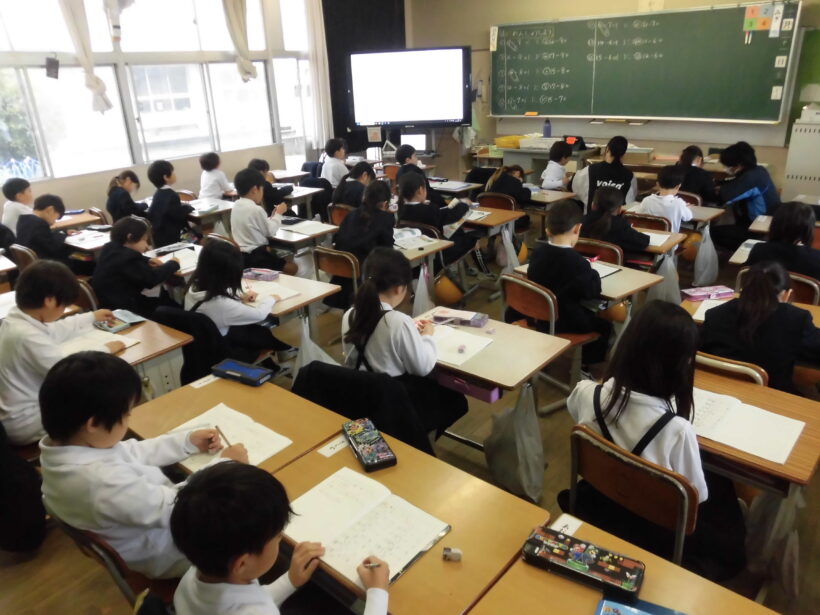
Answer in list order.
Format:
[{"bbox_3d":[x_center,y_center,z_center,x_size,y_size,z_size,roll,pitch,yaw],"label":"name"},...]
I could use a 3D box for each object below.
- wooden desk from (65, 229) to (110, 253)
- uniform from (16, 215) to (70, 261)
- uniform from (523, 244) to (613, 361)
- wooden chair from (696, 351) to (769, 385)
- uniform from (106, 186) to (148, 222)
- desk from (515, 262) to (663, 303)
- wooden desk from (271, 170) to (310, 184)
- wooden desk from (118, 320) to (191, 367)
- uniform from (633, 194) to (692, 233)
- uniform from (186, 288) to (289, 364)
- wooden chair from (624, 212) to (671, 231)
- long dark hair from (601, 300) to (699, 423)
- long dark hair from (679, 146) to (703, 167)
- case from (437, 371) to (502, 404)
[{"bbox_3d":[-2.249,-0.252,4.229,0.642,0.570,0.438,14,27,36],"label":"wooden desk"},{"bbox_3d":[-2.542,-0.464,3.943,0.380,0.400,0.400,16,29,38],"label":"uniform"},{"bbox_3d":[0.752,-0.020,2.874,0.440,0.660,0.360,-19,28,-37],"label":"uniform"},{"bbox_3d":[1.189,0.373,2.241,0.370,0.620,0.420,17,29,38],"label":"wooden chair"},{"bbox_3d":[-2.480,-0.874,5.022,0.350,0.400,0.400,16,28,37],"label":"uniform"},{"bbox_3d":[0.969,0.064,3.199,0.450,0.570,0.650,-19,28,-36],"label":"desk"},{"bbox_3d":[-1.494,-1.242,6.533,0.650,0.580,0.450,16,28,37],"label":"wooden desk"},{"bbox_3d":[-1.274,0.402,2.485,0.642,0.570,0.438,14,27,35],"label":"wooden desk"},{"bbox_3d":[1.763,-0.631,4.014,0.340,0.460,0.400,-22,29,-40],"label":"uniform"},{"bbox_3d":[-0.844,0.085,2.751,0.380,0.440,0.480,16,29,38],"label":"uniform"},{"bbox_3d":[1.838,-0.429,4.303,0.420,0.560,0.370,-22,29,-38],"label":"wooden chair"},{"bbox_3d":[0.629,0.129,1.484,0.230,0.310,0.240,16,28,37],"label":"long dark hair"},{"bbox_3d":[2.305,-1.251,4.689,0.190,0.230,0.220,16,29,38],"label":"long dark hair"},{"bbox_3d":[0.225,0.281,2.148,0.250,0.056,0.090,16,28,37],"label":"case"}]

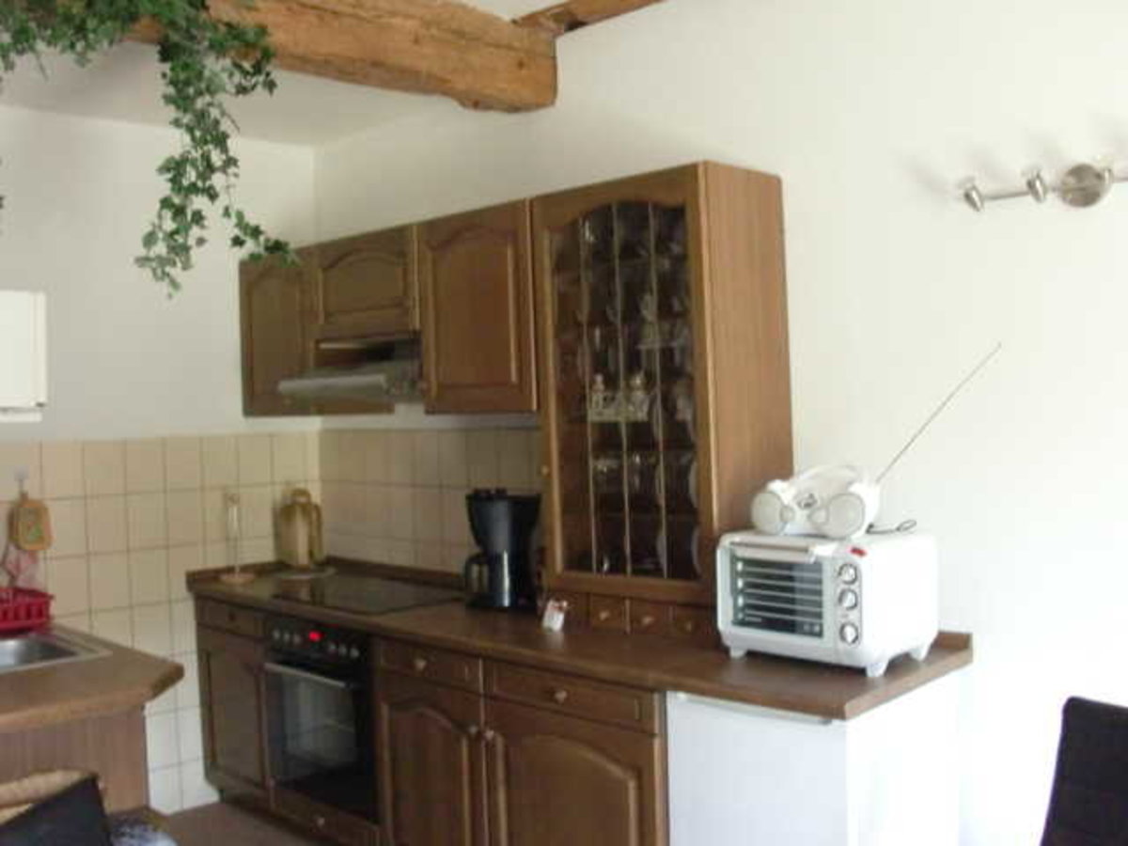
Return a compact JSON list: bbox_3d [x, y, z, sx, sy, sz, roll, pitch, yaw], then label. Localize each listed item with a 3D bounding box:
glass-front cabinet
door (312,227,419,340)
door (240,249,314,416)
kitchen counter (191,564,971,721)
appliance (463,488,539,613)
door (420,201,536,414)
[{"bbox_3d":[0.266,-0.092,3.262,0.620,1.118,0.340,-1,1,44],"label":"glass-front cabinet"},{"bbox_3d":[-0.662,-0.460,3.925,0.579,0.343,0.025,-1,1,44],"label":"door"},{"bbox_3d":[-1.043,-0.321,4.300,0.489,0.606,0.025,-1,1,44],"label":"door"},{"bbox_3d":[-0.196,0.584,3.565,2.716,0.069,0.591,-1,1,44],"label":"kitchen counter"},{"bbox_3d":[-0.202,0.408,3.786,0.197,0.355,0.246,-1,1,44],"label":"appliance"},{"bbox_3d":[-0.260,-0.332,3.527,0.490,0.599,0.025,-1,2,44],"label":"door"}]

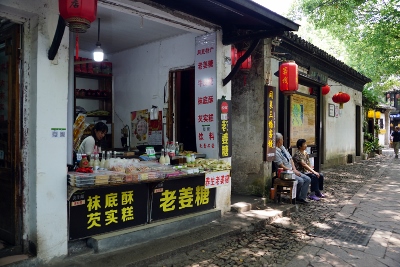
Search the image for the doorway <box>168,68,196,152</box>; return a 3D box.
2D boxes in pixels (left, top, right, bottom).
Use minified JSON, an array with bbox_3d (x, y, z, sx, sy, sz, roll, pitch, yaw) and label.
[{"bbox_3d":[-0.226,0.047,5.380,0.650,2.030,0.120,0,-1,43],"label":"doorway"}]

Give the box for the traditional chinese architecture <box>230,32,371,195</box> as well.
[{"bbox_3d":[3.248,-0.467,12.161,3.200,3.500,10.600,0,0,35],"label":"traditional chinese architecture"}]

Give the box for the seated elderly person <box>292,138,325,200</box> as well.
[{"bbox_3d":[2.070,0.678,7.000,0.620,1.150,0.450,0,0,22],"label":"seated elderly person"}]

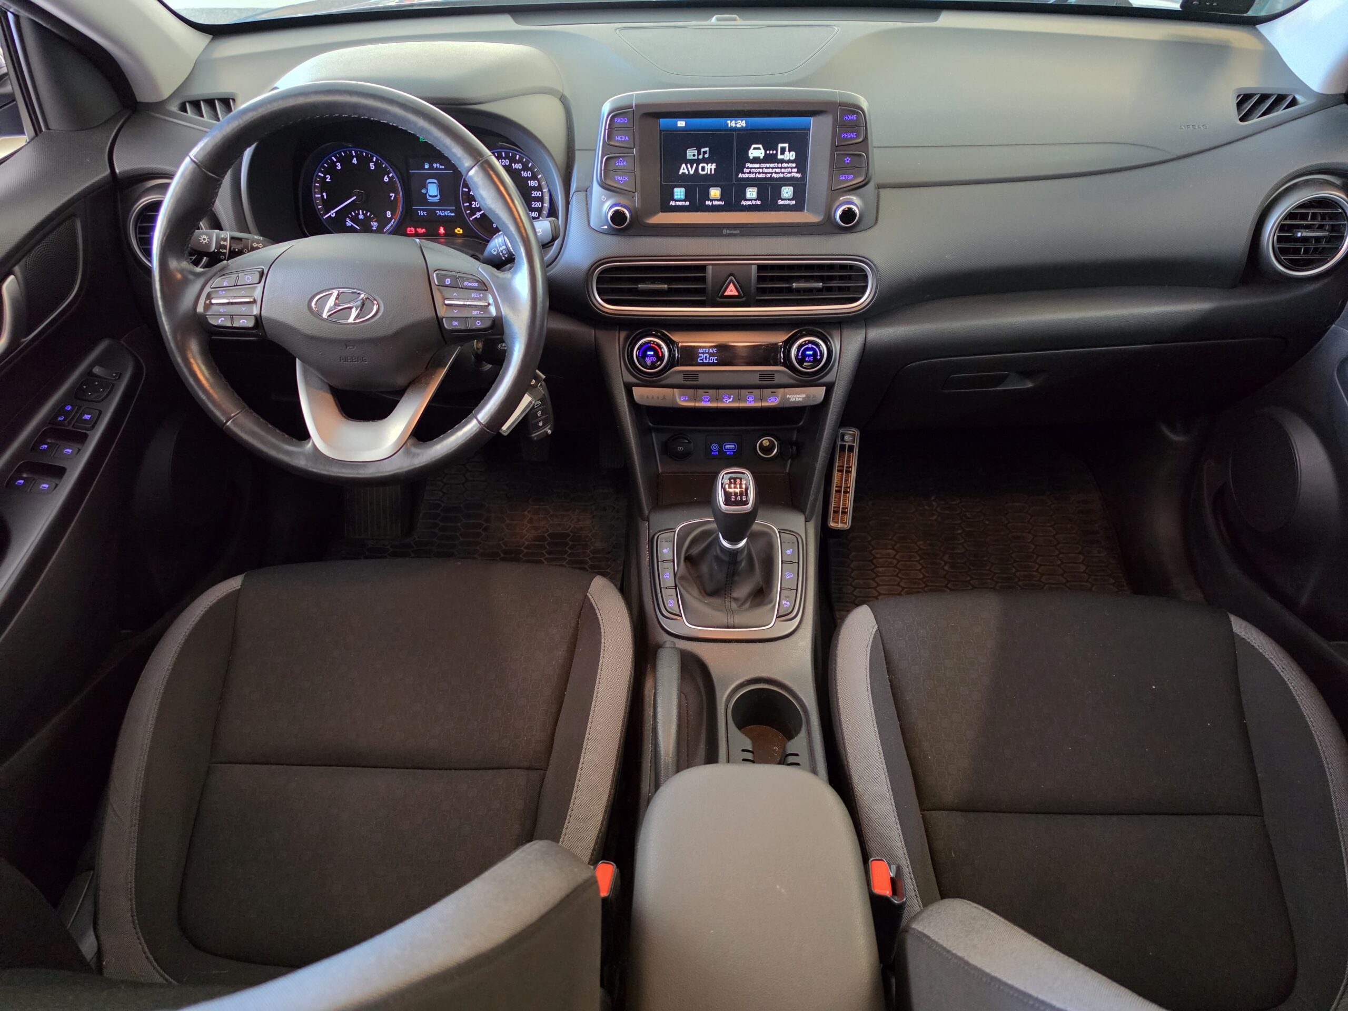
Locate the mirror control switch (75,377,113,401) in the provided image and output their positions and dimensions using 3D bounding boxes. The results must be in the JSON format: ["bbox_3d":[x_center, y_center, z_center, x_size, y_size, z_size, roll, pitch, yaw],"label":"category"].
[{"bbox_3d":[-0.593,-0.119,0.915,0.034,0.014,0.030,0,26,1],"label":"mirror control switch"}]

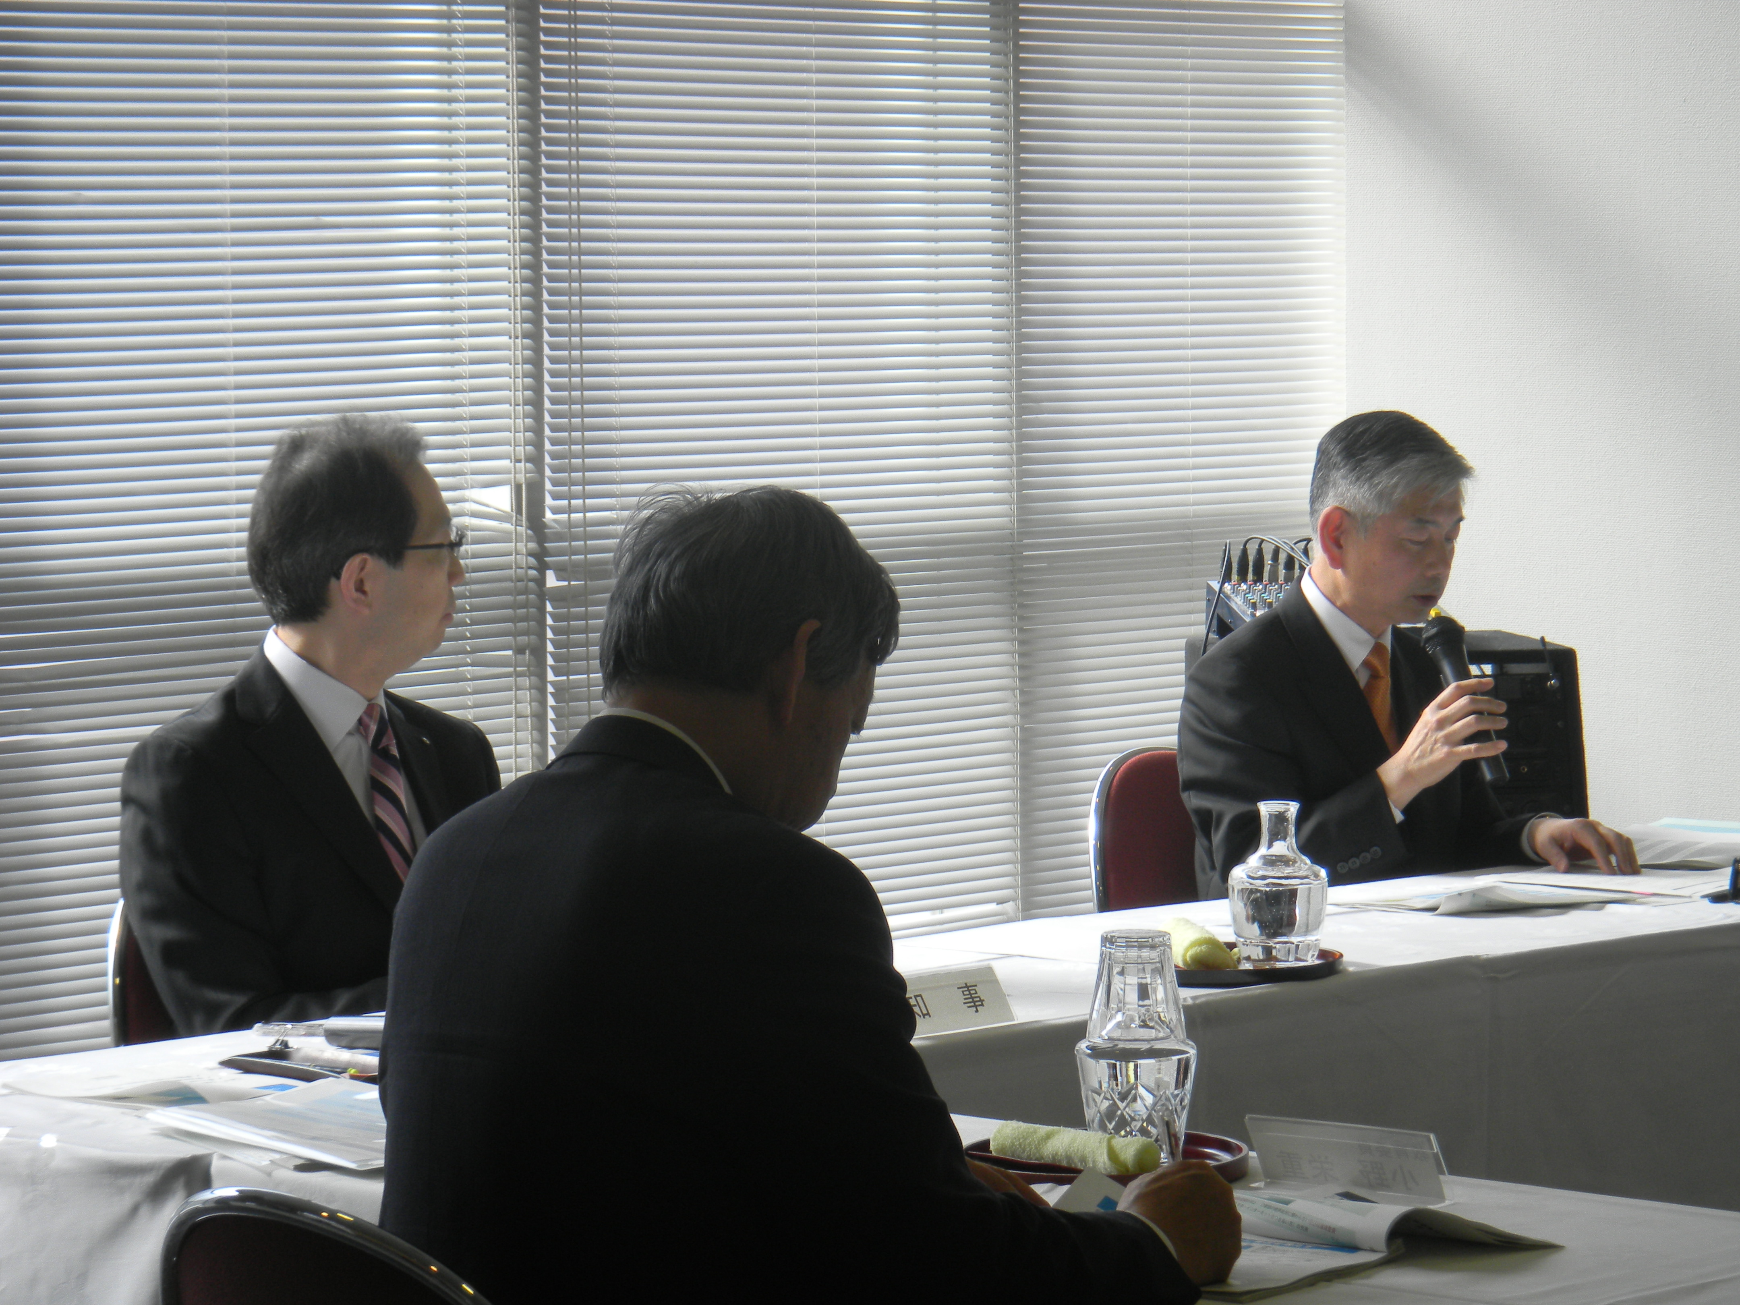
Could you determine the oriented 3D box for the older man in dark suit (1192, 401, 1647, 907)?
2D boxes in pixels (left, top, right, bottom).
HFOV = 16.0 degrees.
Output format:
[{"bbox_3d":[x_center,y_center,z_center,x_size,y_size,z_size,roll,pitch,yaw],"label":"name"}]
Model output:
[{"bbox_3d":[0.663,0.328,7.261,0.720,1.244,0.560,3,5,41],"label":"older man in dark suit"}]

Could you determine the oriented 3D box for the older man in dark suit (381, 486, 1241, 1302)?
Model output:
[{"bbox_3d":[-0.023,0.518,4.332,0.560,1.271,0.720,3,5,41],"label":"older man in dark suit"}]

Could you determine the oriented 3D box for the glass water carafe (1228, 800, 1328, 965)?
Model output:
[{"bbox_3d":[0.415,0.234,6.293,0.101,0.161,0.101,-1,4,0],"label":"glass water carafe"}]

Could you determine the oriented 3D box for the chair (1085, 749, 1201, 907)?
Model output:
[{"bbox_3d":[0.515,0.528,7.467,0.530,0.821,0.470,3,5,41],"label":"chair"}]

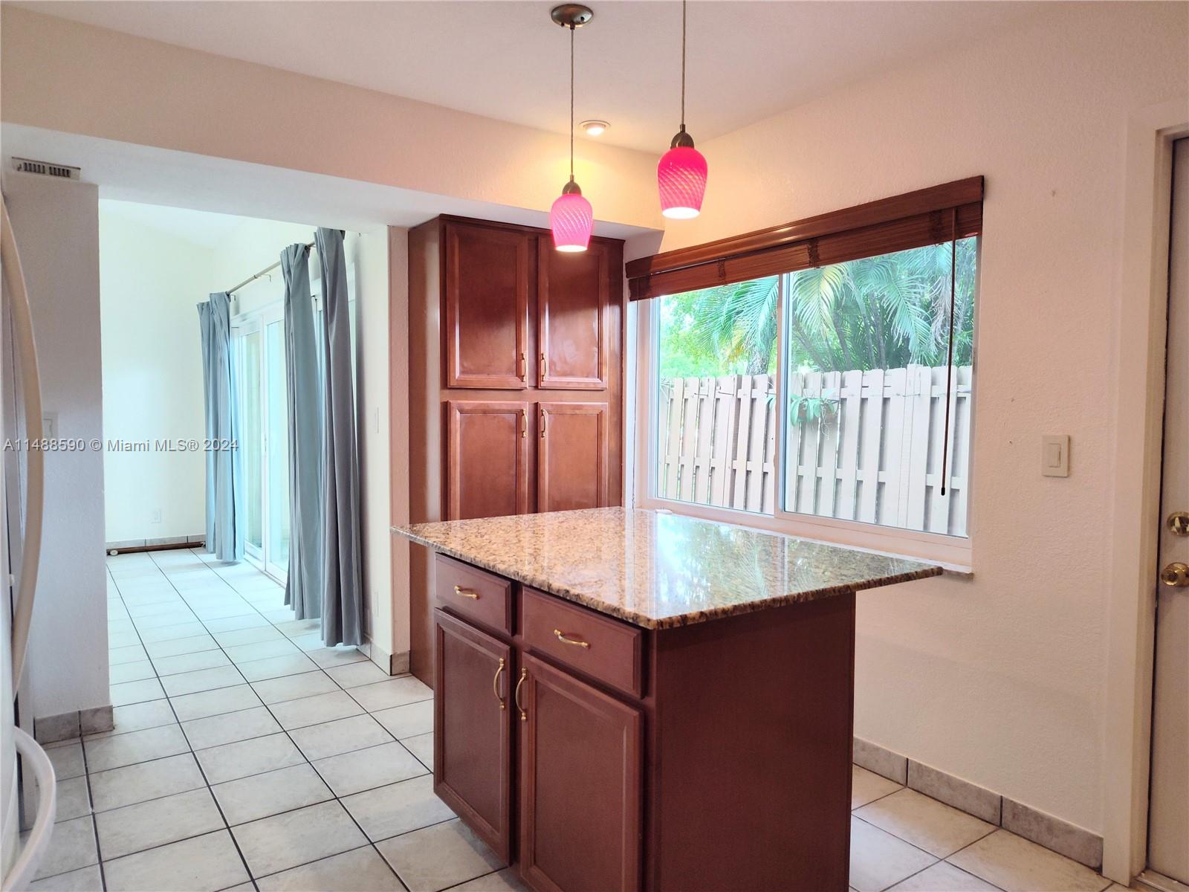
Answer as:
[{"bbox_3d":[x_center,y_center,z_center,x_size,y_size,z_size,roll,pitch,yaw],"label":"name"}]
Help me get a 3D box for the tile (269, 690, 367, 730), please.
[{"bbox_3d":[-1.183,1.127,3.360,0.325,0.010,0.325,-1,3,-35],"label":"tile"}]

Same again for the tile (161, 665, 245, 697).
[{"bbox_3d":[-1.842,1.109,3.729,0.328,0.010,0.328,-2,3,-35],"label":"tile"}]

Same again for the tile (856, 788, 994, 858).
[{"bbox_3d":[1.045,1.190,2.506,0.325,0.010,0.325,-1,3,-35],"label":"tile"}]

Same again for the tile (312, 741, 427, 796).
[{"bbox_3d":[-0.806,1.159,2.835,0.328,0.010,0.328,-2,3,-35],"label":"tile"}]

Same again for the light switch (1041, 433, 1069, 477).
[{"bbox_3d":[1.332,0.029,2.286,0.012,0.118,0.071,-1,3,-35],"label":"light switch"}]

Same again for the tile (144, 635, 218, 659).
[{"bbox_3d":[-2.174,1.059,4.166,0.320,0.010,0.318,-1,3,-35],"label":"tile"}]

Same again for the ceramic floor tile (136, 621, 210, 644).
[{"bbox_3d":[-2.361,1.046,4.428,0.320,0.010,0.318,-1,3,-35],"label":"ceramic floor tile"}]

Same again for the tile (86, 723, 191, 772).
[{"bbox_3d":[-1.731,1.143,2.996,0.328,0.010,0.328,-2,3,-35],"label":"tile"}]

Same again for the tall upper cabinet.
[{"bbox_3d":[-0.375,0.042,3.906,0.983,2.125,0.388,-2,3,-35],"label":"tall upper cabinet"}]

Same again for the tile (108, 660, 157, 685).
[{"bbox_3d":[-2.297,1.095,3.786,0.325,0.010,0.325,-1,3,-35],"label":"tile"}]

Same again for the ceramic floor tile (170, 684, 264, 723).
[{"bbox_3d":[-1.615,1.100,3.379,0.320,0.010,0.318,-1,3,-35],"label":"ceramic floor tile"}]

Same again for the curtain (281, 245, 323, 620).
[{"bbox_3d":[-1.746,-0.083,4.730,0.113,2.224,0.664,-2,3,-35],"label":"curtain"}]

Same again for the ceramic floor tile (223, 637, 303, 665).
[{"bbox_3d":[-1.762,1.090,4.191,0.328,0.010,0.328,-2,3,-35],"label":"ceramic floor tile"}]

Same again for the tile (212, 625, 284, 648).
[{"bbox_3d":[-1.909,1.054,4.354,0.320,0.010,0.318,-1,3,-35],"label":"tile"}]

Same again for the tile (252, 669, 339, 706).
[{"bbox_3d":[-1.379,1.117,3.649,0.328,0.010,0.328,-2,3,-35],"label":"tile"}]

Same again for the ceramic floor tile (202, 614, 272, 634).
[{"bbox_3d":[-2.095,1.041,4.617,0.320,0.010,0.318,-1,3,-35],"label":"ceramic floor tile"}]

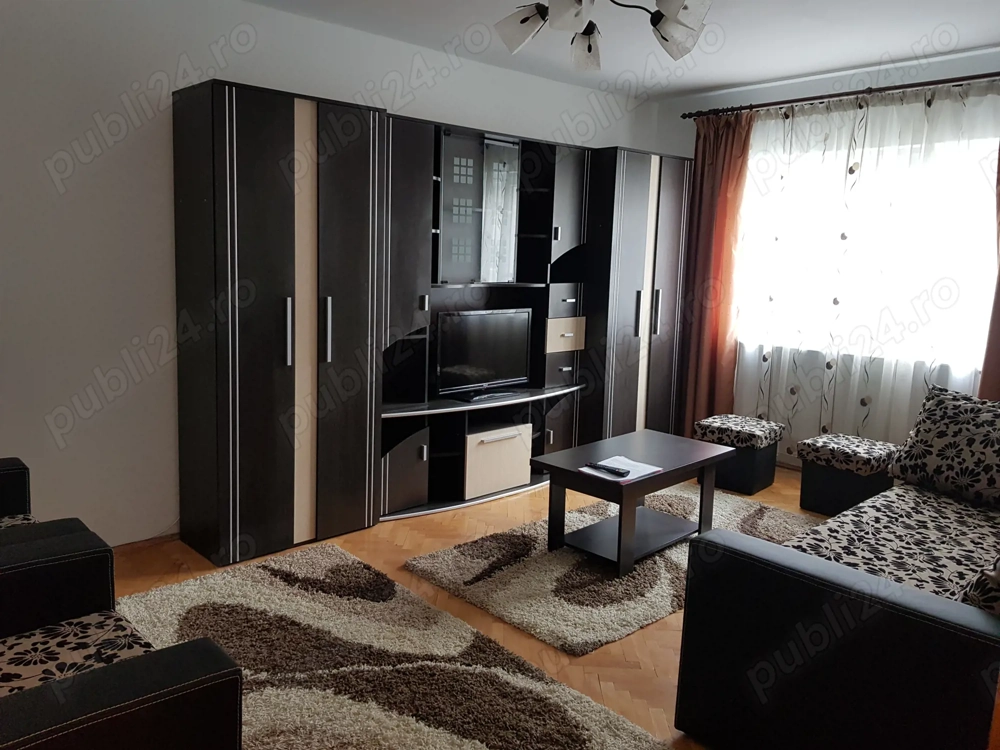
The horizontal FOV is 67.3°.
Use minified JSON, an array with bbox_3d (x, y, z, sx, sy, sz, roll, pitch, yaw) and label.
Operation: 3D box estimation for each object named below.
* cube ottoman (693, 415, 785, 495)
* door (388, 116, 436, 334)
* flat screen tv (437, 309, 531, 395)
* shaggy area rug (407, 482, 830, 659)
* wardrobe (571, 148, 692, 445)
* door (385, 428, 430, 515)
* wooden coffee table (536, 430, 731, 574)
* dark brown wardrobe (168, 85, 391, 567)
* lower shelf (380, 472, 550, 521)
[{"bbox_3d":[1.531,0.503,4.785,0.393,0.380,0.393,11,13,40],"label":"cube ottoman"},{"bbox_3d":[-0.485,-0.701,3.795,0.362,1.108,0.050,-6,13,-41],"label":"door"},{"bbox_3d":[-0.083,-0.116,4.260,0.694,0.498,0.186,-6,13,-41],"label":"flat screen tv"},{"bbox_3d":[0.707,0.833,3.703,2.102,0.035,1.022,-7,13,-43],"label":"shaggy area rug"},{"bbox_3d":[0.845,-0.434,5.198,0.820,2.032,0.443,-6,13,-41],"label":"wardrobe"},{"bbox_3d":[-0.500,0.498,3.921,0.338,0.427,0.027,-6,13,-43],"label":"door"},{"bbox_3d":[0.681,0.604,3.782,0.526,0.423,1.008,11,13,42],"label":"wooden coffee table"},{"bbox_3d":[-1.019,-0.227,3.539,0.820,2.032,0.443,-6,13,-41],"label":"dark brown wardrobe"},{"bbox_3d":[-0.152,0.656,4.434,1.550,0.022,0.439,-6,13,-43],"label":"lower shelf"}]

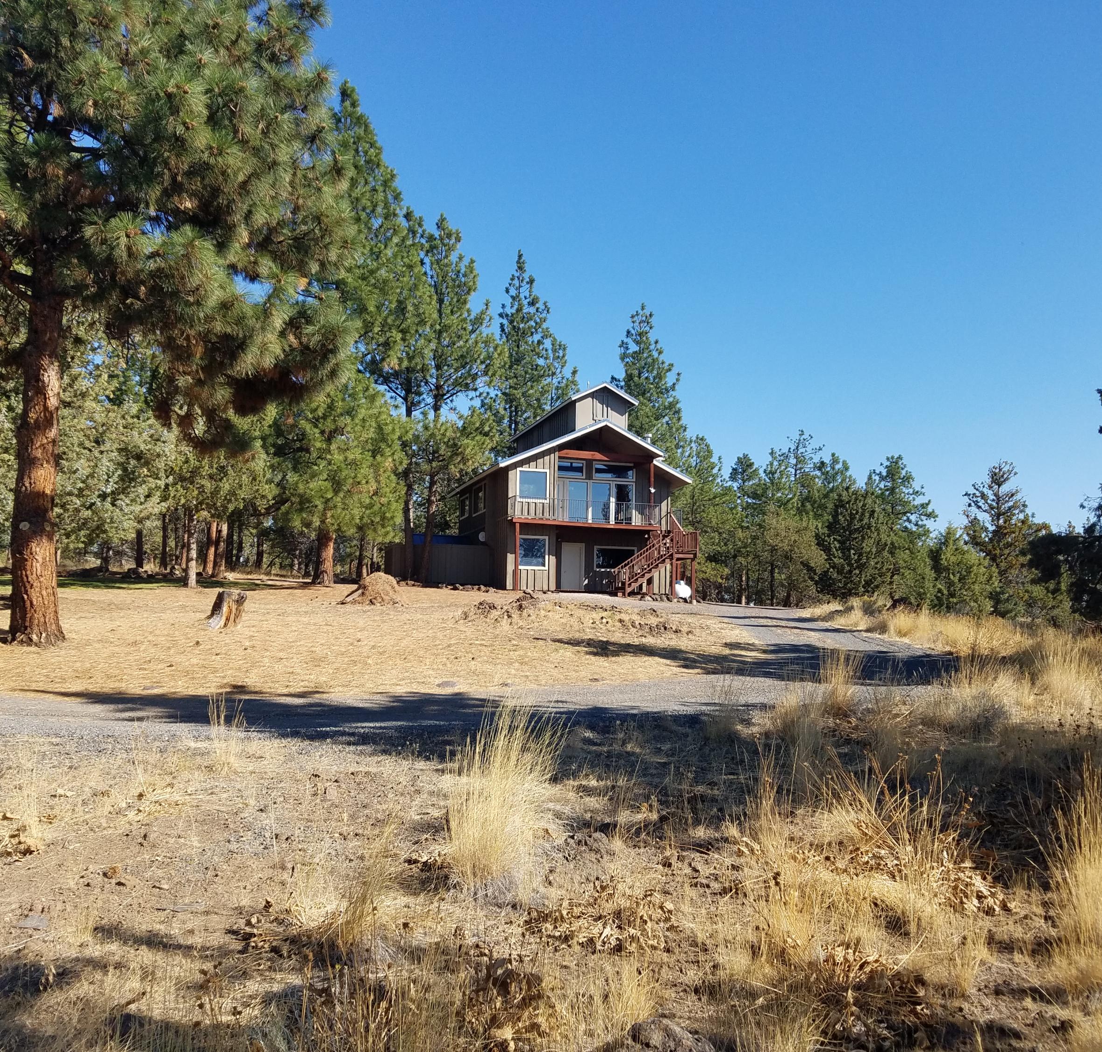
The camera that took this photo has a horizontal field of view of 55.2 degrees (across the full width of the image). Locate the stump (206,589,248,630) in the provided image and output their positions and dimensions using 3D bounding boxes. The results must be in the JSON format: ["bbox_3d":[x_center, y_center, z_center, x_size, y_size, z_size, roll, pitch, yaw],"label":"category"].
[{"bbox_3d":[-6.332,1.635,20.600,0.780,0.780,0.760,3,-6,-17],"label":"stump"}]

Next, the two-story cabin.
[{"bbox_3d":[0.770,-1.184,49.880,9.800,9.350,11.000,3,-6,-18],"label":"two-story cabin"}]

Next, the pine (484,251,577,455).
[{"bbox_3d":[-1.741,-6.283,63.976,5.800,21.600,5.800,1,-6,-2],"label":"pine"}]

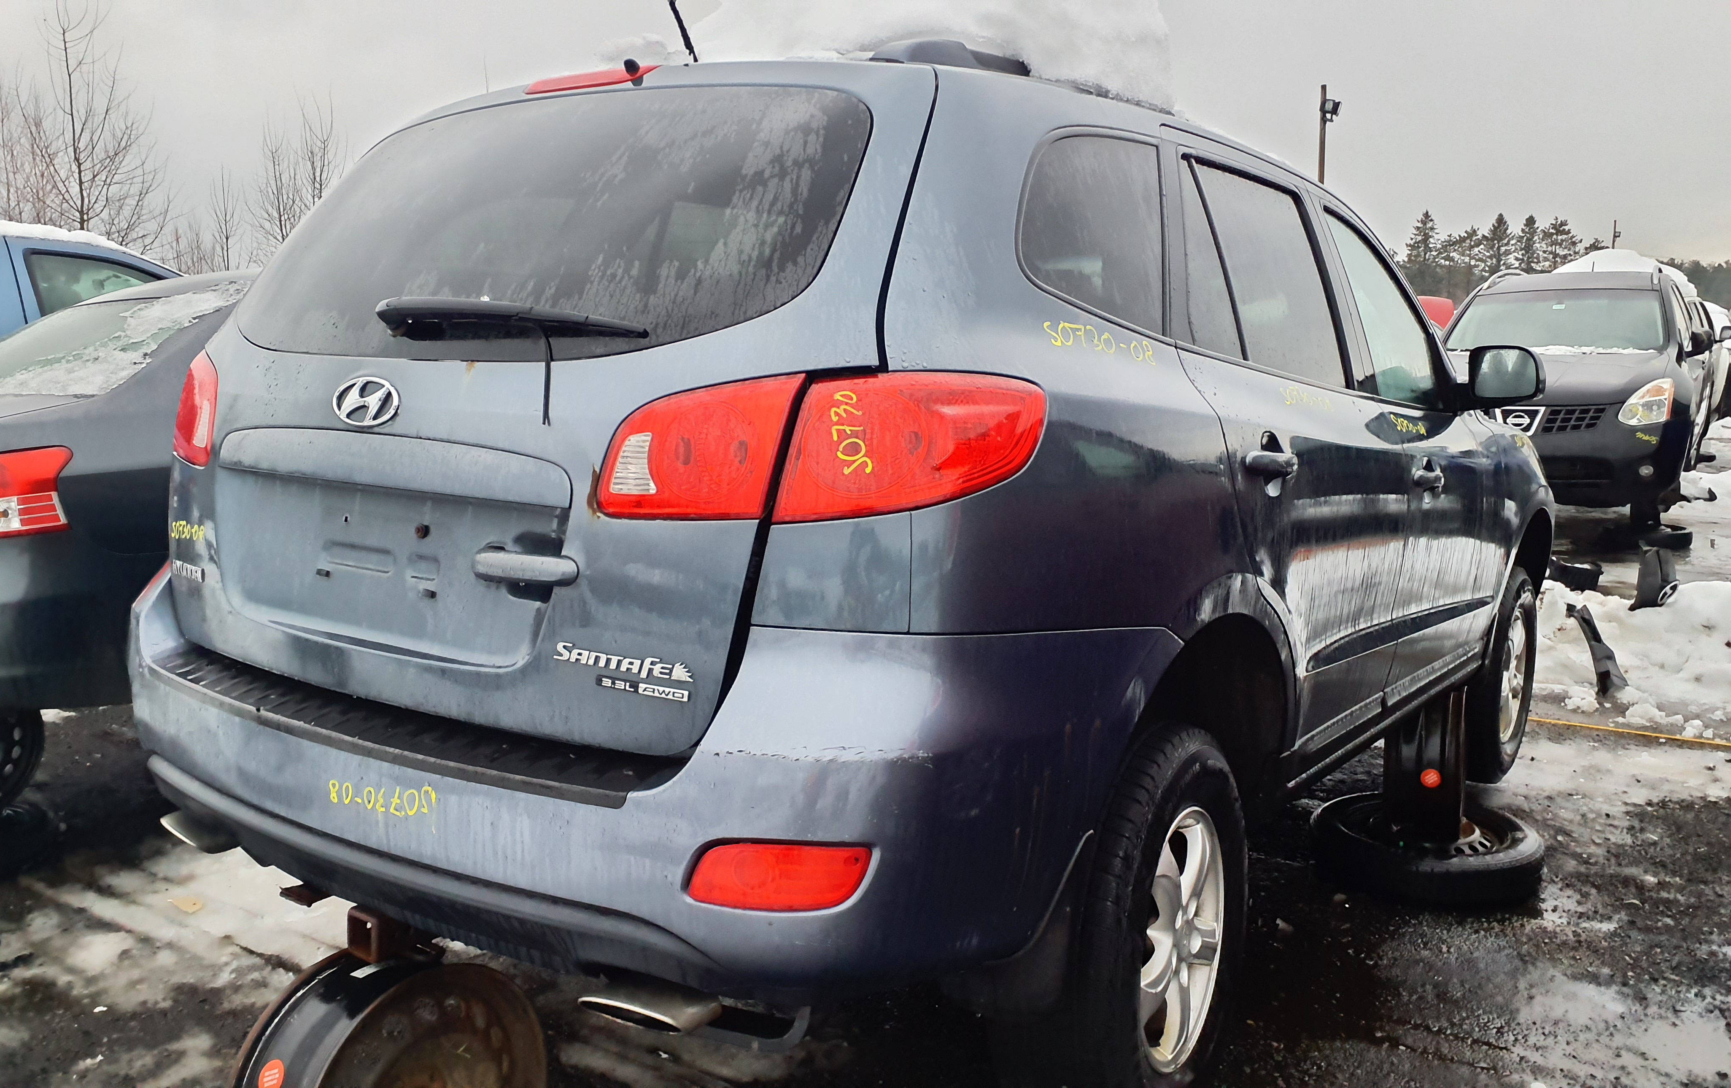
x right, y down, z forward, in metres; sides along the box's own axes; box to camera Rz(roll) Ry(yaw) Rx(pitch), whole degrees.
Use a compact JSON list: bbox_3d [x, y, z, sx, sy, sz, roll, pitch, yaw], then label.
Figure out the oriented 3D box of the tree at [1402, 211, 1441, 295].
[{"bbox_3d":[43.631,-18.883,100.942,4.200,14.280,4.200,4,8,24],"label":"tree"}]

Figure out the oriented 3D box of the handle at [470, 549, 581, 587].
[{"bbox_3d":[-0.449,0.031,1.719,0.195,0.042,0.040,6,8,32],"label":"handle"}]

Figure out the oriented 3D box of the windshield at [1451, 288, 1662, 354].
[{"bbox_3d":[5.070,-1.642,9.400,1.420,0.500,0.650,6,9,37],"label":"windshield"}]

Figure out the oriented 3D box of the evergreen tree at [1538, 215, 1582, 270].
[{"bbox_3d":[43.359,-14.779,80.000,2.718,11.296,2.718,1,7,0],"label":"evergreen tree"}]

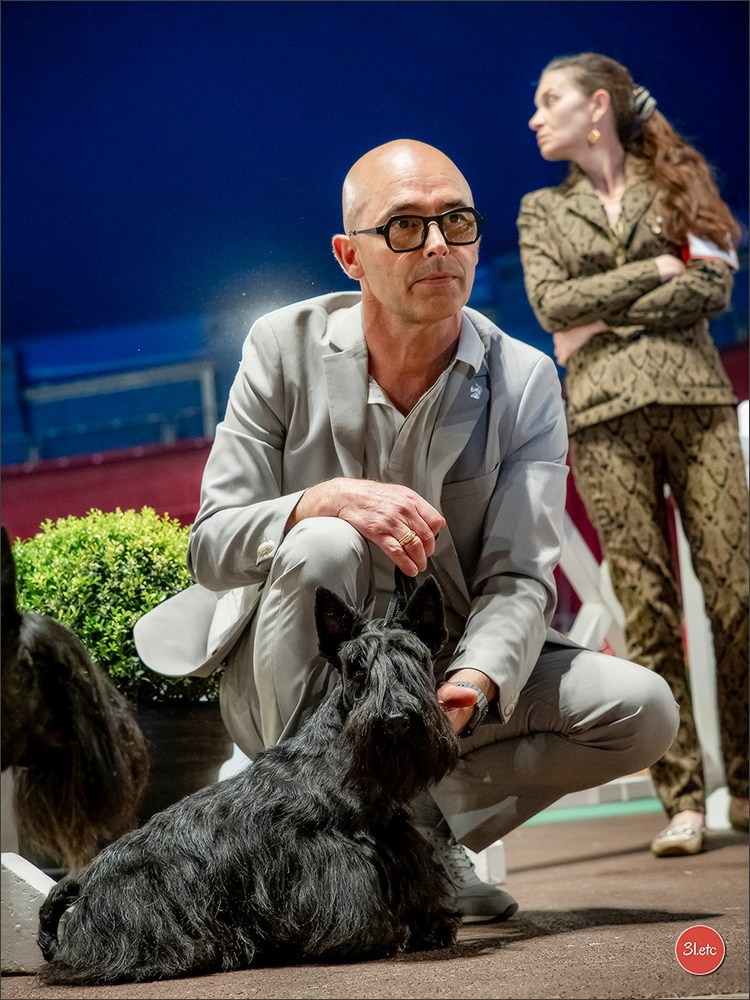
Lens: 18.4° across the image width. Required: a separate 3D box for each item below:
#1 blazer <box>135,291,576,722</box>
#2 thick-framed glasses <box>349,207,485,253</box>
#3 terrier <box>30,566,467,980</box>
[{"bbox_3d":[-0.021,0.019,2.960,0.500,0.540,0.460,-5,-8,-16],"label":"blazer"},{"bbox_3d":[0.041,-0.335,2.933,0.143,0.050,0.145,-12,7,-26],"label":"thick-framed glasses"},{"bbox_3d":[-0.139,0.322,2.660,0.450,0.410,0.250,-12,-9,31],"label":"terrier"}]

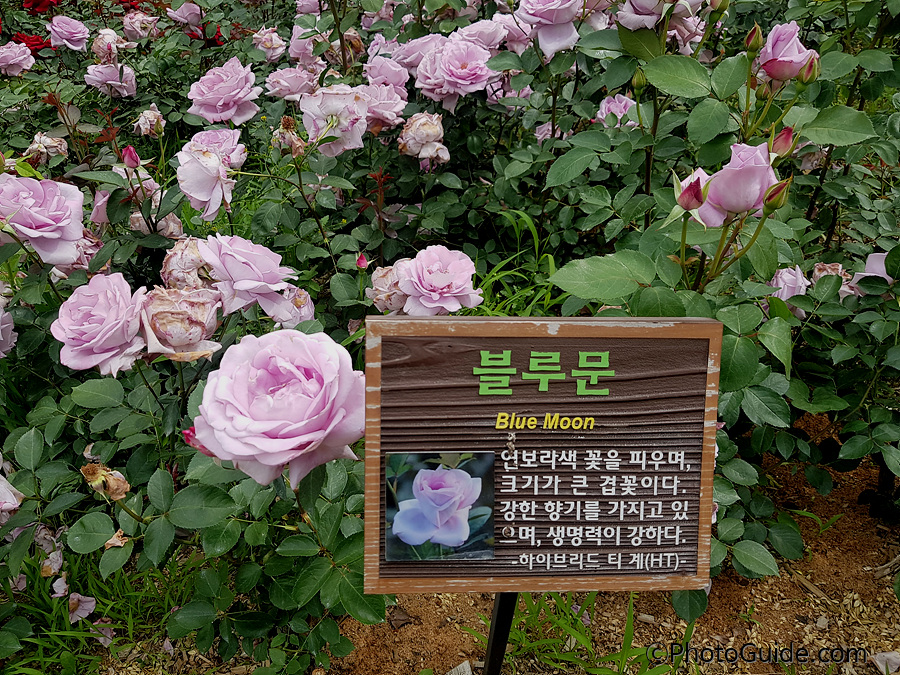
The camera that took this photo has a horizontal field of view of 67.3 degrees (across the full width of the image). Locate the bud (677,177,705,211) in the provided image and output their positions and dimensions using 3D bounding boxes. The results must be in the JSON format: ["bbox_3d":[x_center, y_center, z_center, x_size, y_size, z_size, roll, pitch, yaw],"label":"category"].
[{"bbox_3d":[0.217,-0.130,0.610,0.025,0.031,0.025,13,29,19],"label":"bud"}]

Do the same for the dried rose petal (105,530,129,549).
[{"bbox_3d":[-0.365,0.221,0.740,0.026,0.018,0.020,-24,47,-24],"label":"dried rose petal"}]

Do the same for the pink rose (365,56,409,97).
[{"bbox_3d":[-0.115,-0.469,1.220,0.080,0.075,0.080,-3,28,-5],"label":"pink rose"}]

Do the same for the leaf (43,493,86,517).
[{"bbox_3d":[-0.456,0.198,0.800,0.050,0.012,0.032,-27,54,-22],"label":"leaf"}]

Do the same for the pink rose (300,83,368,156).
[{"bbox_3d":[-0.190,-0.353,1.100,0.112,0.110,0.080,3,28,5],"label":"pink rose"}]

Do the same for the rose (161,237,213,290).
[{"bbox_3d":[-0.337,-0.094,0.870,0.073,0.068,0.072,0,32,0],"label":"rose"}]

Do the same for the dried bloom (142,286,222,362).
[{"bbox_3d":[-0.318,-0.017,0.800,0.091,0.080,0.088,0,32,0],"label":"dried bloom"}]

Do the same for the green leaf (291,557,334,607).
[{"bbox_3d":[-0.133,0.240,0.660,0.037,0.012,0.053,29,62,26],"label":"green leaf"}]

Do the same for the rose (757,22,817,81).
[{"bbox_3d":[0.369,-0.312,0.740,0.062,0.063,0.060,21,34,25],"label":"rose"}]

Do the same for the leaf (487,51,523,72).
[{"bbox_3d":[0.085,-0.429,1.050,0.057,0.014,0.042,-9,38,-12],"label":"leaf"}]

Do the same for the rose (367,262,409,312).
[{"bbox_3d":[-0.084,-0.070,0.970,0.077,0.077,0.075,4,29,8],"label":"rose"}]

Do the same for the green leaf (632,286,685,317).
[{"bbox_3d":[0.188,-0.028,0.610,0.048,0.012,0.050,-8,54,-6],"label":"green leaf"}]

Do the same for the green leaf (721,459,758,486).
[{"bbox_3d":[0.373,0.175,0.869,0.047,0.012,0.036,29,67,30],"label":"green leaf"}]

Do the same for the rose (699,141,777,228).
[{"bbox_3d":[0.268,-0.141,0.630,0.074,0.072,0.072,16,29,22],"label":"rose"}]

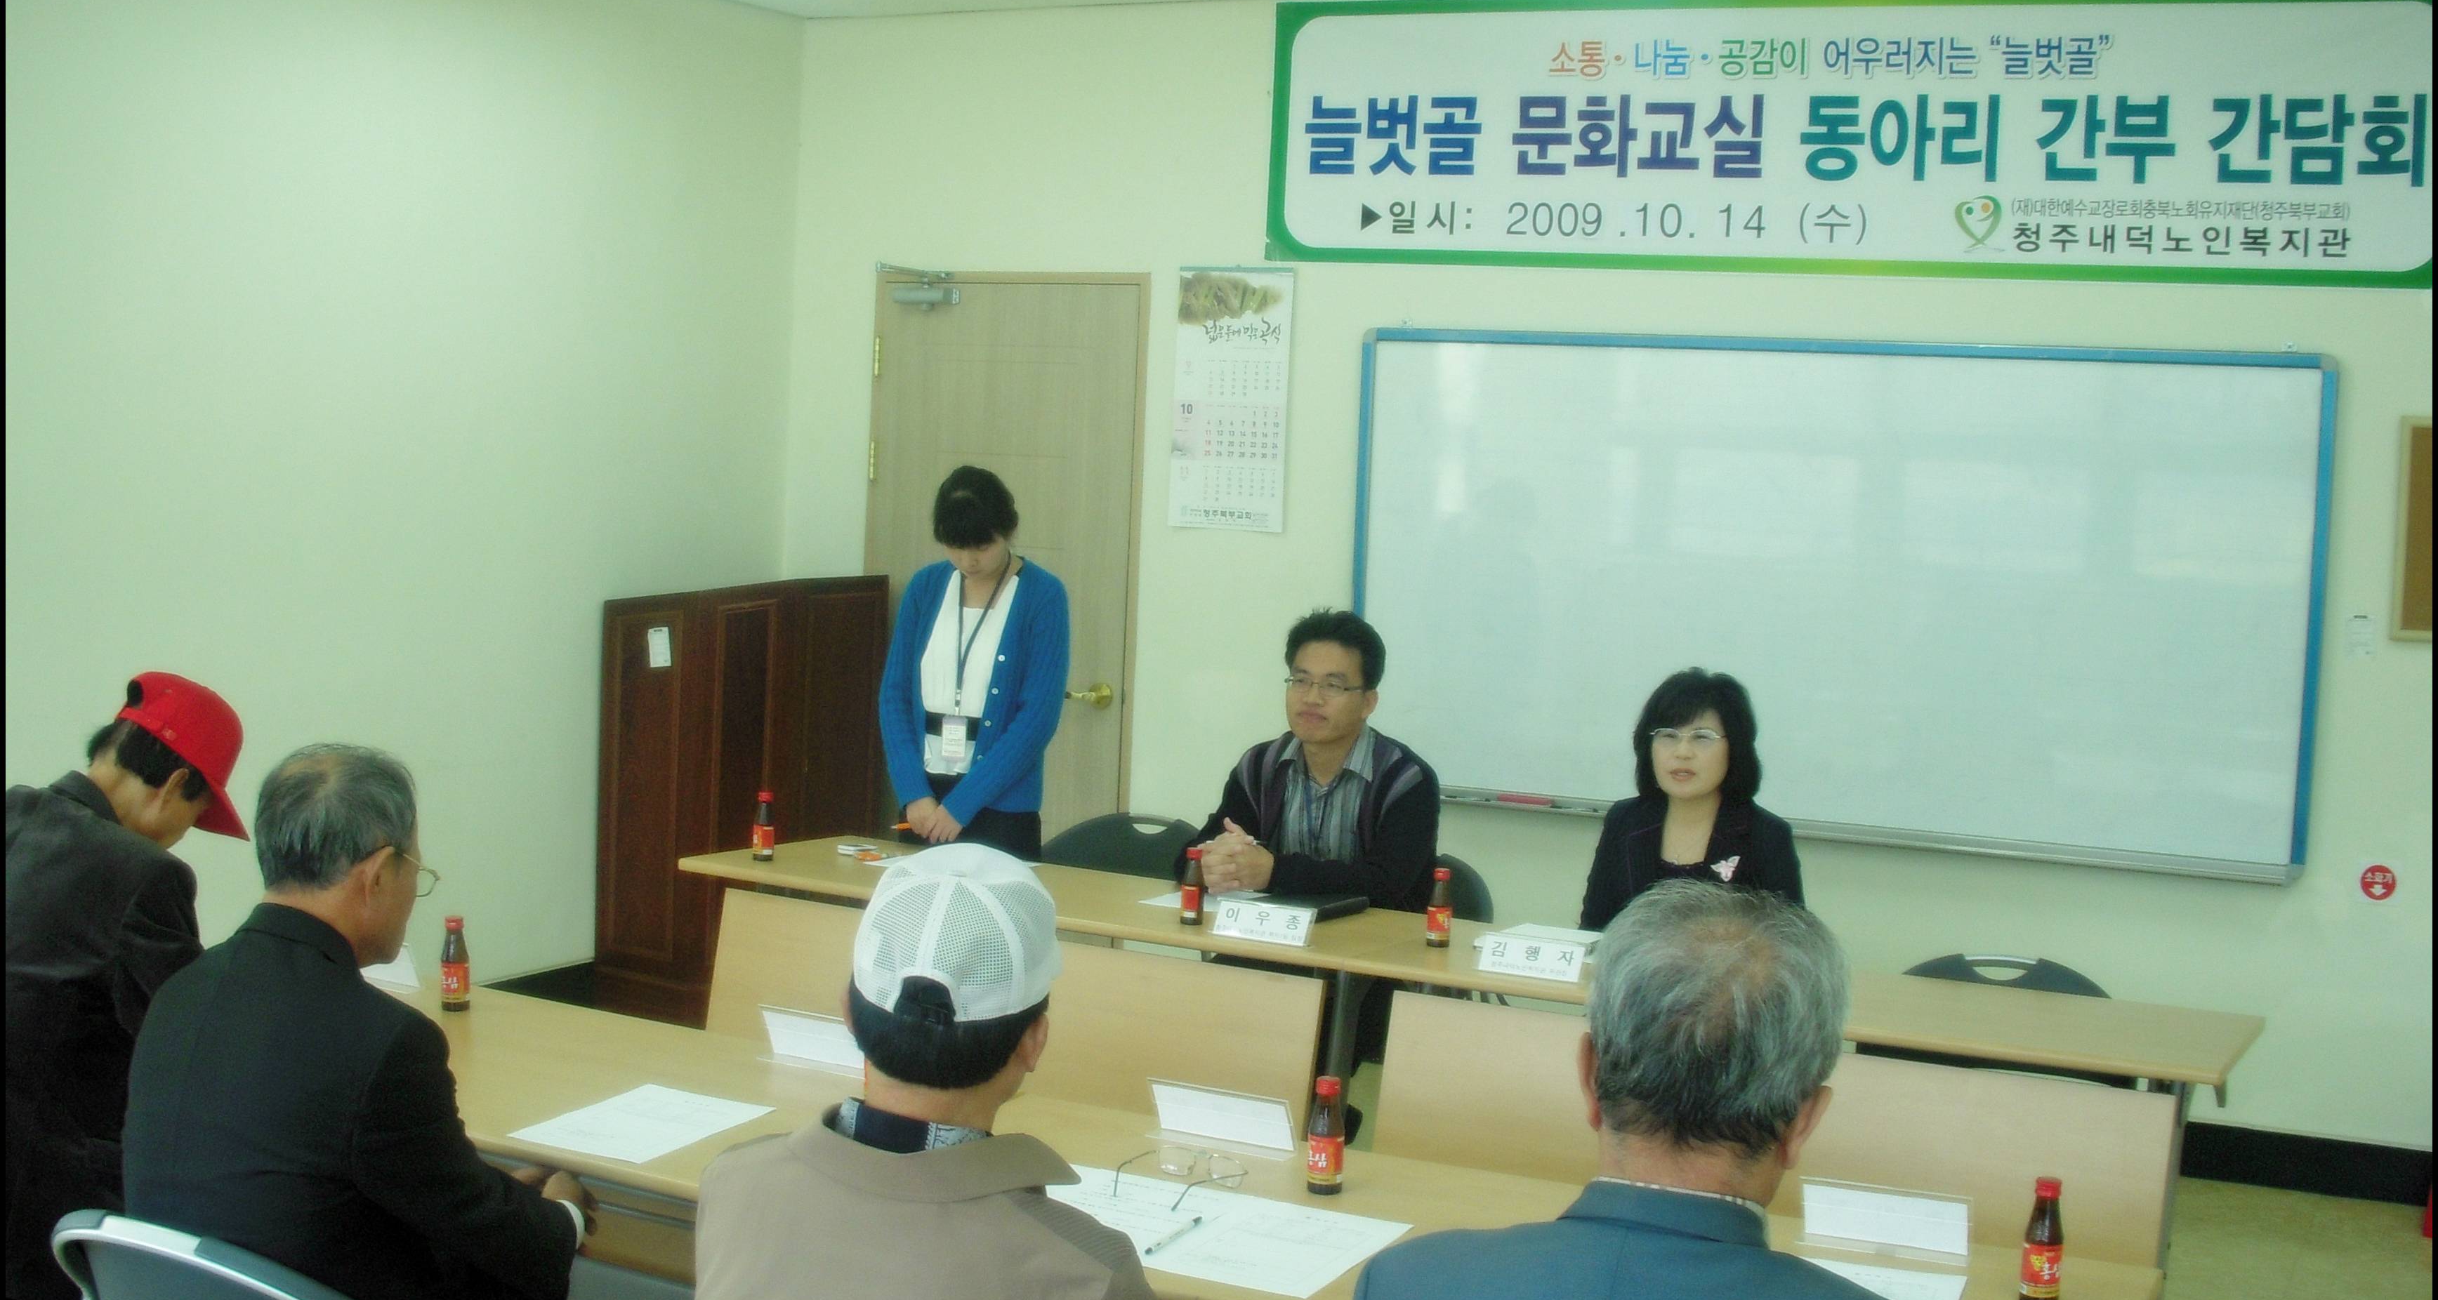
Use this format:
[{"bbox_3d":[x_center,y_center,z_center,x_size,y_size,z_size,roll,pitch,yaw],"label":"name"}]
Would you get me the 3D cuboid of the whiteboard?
[{"bbox_3d":[1.403,-0.133,6.439,2.340,1.200,0.060,4,6,25],"label":"whiteboard"}]

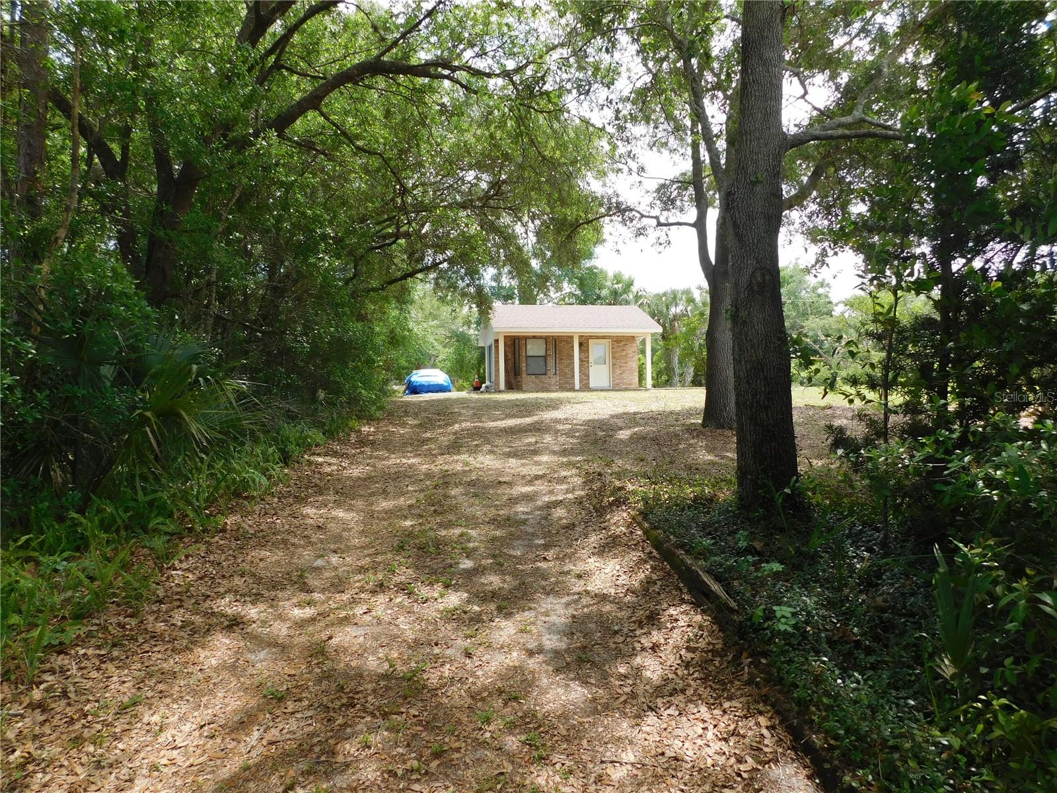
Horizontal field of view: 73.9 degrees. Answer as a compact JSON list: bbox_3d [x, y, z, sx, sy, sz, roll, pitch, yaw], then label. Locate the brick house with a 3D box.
[{"bbox_3d":[1.540,-2.200,32.000,7.000,3.880,7.100,-1,0,-9],"label":"brick house"}]

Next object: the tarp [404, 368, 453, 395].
[{"bbox_3d":[-5.050,-0.710,35.400,2.000,1.380,4.600,-1,0,-11],"label":"tarp"}]

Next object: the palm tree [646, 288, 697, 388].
[{"bbox_3d":[8.300,-3.370,40.700,2.950,5.800,2.950,-1,0,0],"label":"palm tree"}]

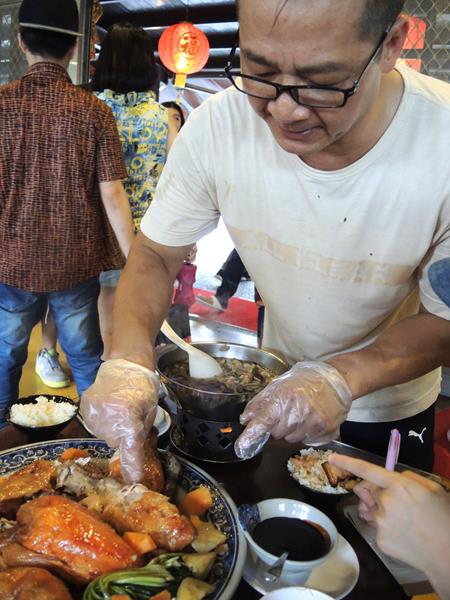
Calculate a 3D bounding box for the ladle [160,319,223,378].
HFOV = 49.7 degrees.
[{"bbox_3d":[-0.064,0.098,0.857,0.060,0.035,0.180,-5,45,-33],"label":"ladle"}]

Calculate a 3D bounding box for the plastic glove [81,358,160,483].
[{"bbox_3d":[-0.131,0.150,0.610,0.095,0.165,0.080,0,-28,-3],"label":"plastic glove"}]

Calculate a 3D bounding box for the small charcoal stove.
[{"bbox_3d":[-0.004,0.172,0.821,0.218,0.135,0.218,4,15,0],"label":"small charcoal stove"}]

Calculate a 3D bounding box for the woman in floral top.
[{"bbox_3d":[-0.375,-0.136,1.837,0.420,1.650,0.280,3,15,-5],"label":"woman in floral top"}]

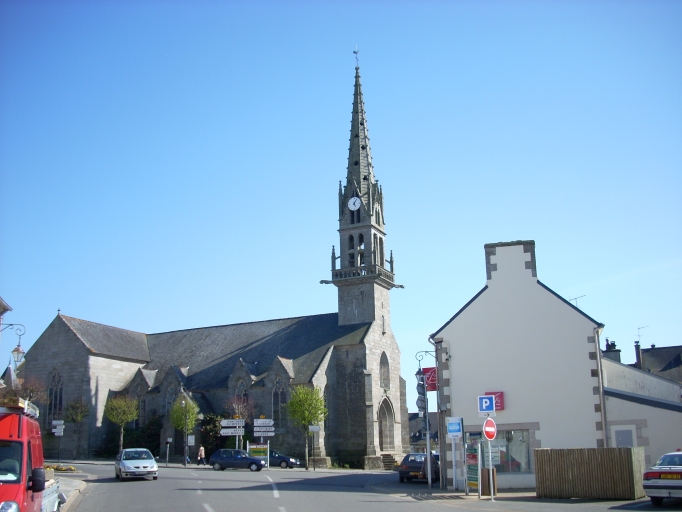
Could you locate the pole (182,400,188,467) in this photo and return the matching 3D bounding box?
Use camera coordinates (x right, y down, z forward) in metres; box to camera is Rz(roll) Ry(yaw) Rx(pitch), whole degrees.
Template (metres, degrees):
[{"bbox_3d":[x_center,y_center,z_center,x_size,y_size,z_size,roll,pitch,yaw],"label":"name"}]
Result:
[{"bbox_3d":[-12.122,13.758,56.619,0.500,4.940,0.450,-1,-15,0],"label":"pole"}]

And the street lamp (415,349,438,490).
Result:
[{"bbox_3d":[3.353,6.351,28.676,0.850,5.400,0.420,-5,-15,15],"label":"street lamp"}]

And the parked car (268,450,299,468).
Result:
[{"bbox_3d":[-5.057,15.180,54.678,3.900,1.420,1.660,-6,-15,17],"label":"parked car"}]

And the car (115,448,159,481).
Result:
[{"bbox_3d":[-10.073,10.322,36.178,1.700,1.420,4.150,4,-15,-20],"label":"car"}]

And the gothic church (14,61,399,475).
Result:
[{"bbox_3d":[-10.973,1.625,72.766,34.200,37.890,23.010,-8,-16,26],"label":"gothic church"}]

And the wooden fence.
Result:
[{"bbox_3d":[8.107,7.076,23.819,3.090,1.520,1.510,-10,-17,32],"label":"wooden fence"}]

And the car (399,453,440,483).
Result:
[{"bbox_3d":[3.861,10.537,36.373,1.630,1.380,3.850,-5,-15,14],"label":"car"}]

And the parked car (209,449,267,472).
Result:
[{"bbox_3d":[-6.899,13.761,49.174,3.780,1.390,1.620,-3,-15,7],"label":"parked car"}]

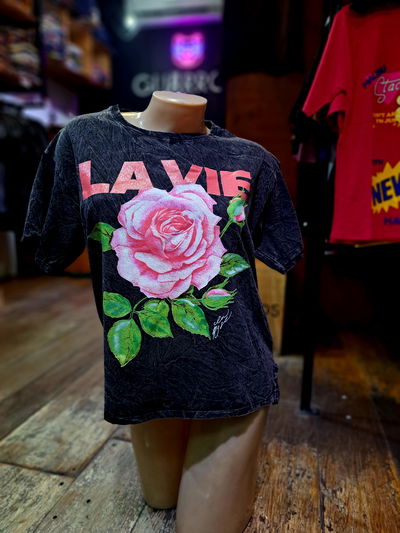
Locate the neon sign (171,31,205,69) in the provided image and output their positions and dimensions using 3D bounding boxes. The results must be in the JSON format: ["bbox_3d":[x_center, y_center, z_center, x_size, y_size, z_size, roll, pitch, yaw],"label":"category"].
[{"bbox_3d":[-0.112,-1.937,3.300,0.300,0.290,0.050,3,10,12],"label":"neon sign"}]

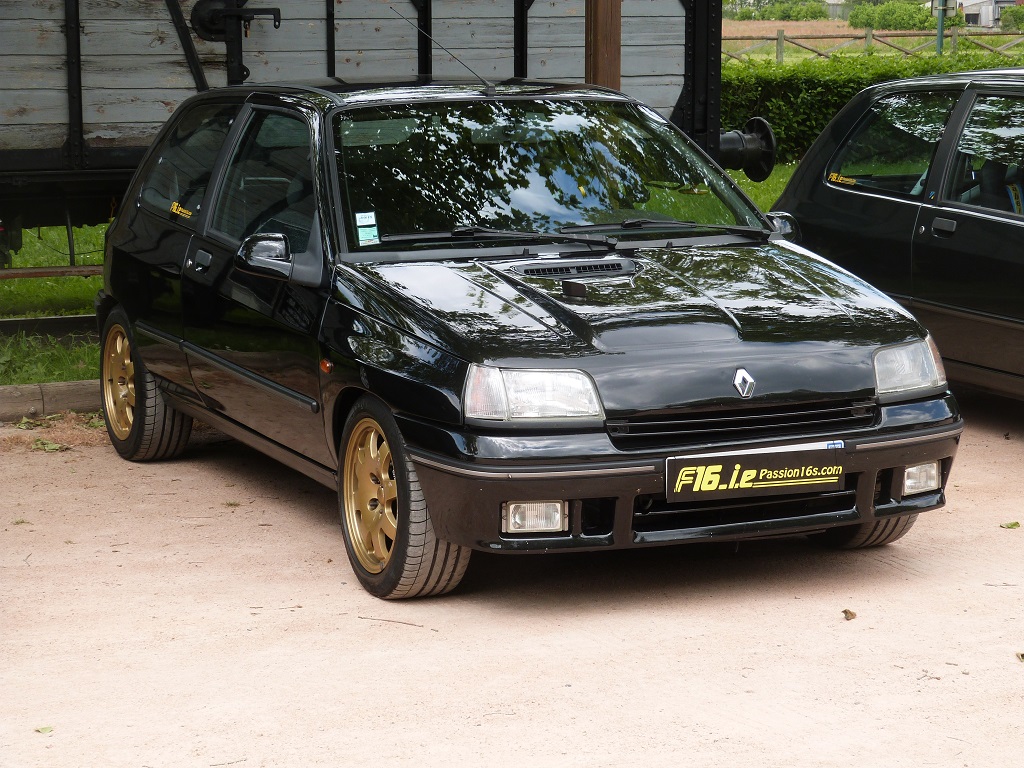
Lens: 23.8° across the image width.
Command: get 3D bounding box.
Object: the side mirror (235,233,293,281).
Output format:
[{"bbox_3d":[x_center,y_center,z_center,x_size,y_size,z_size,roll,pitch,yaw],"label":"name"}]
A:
[{"bbox_3d":[-0.695,-0.359,6.874,0.155,0.122,0.100,-4,9,-25],"label":"side mirror"}]

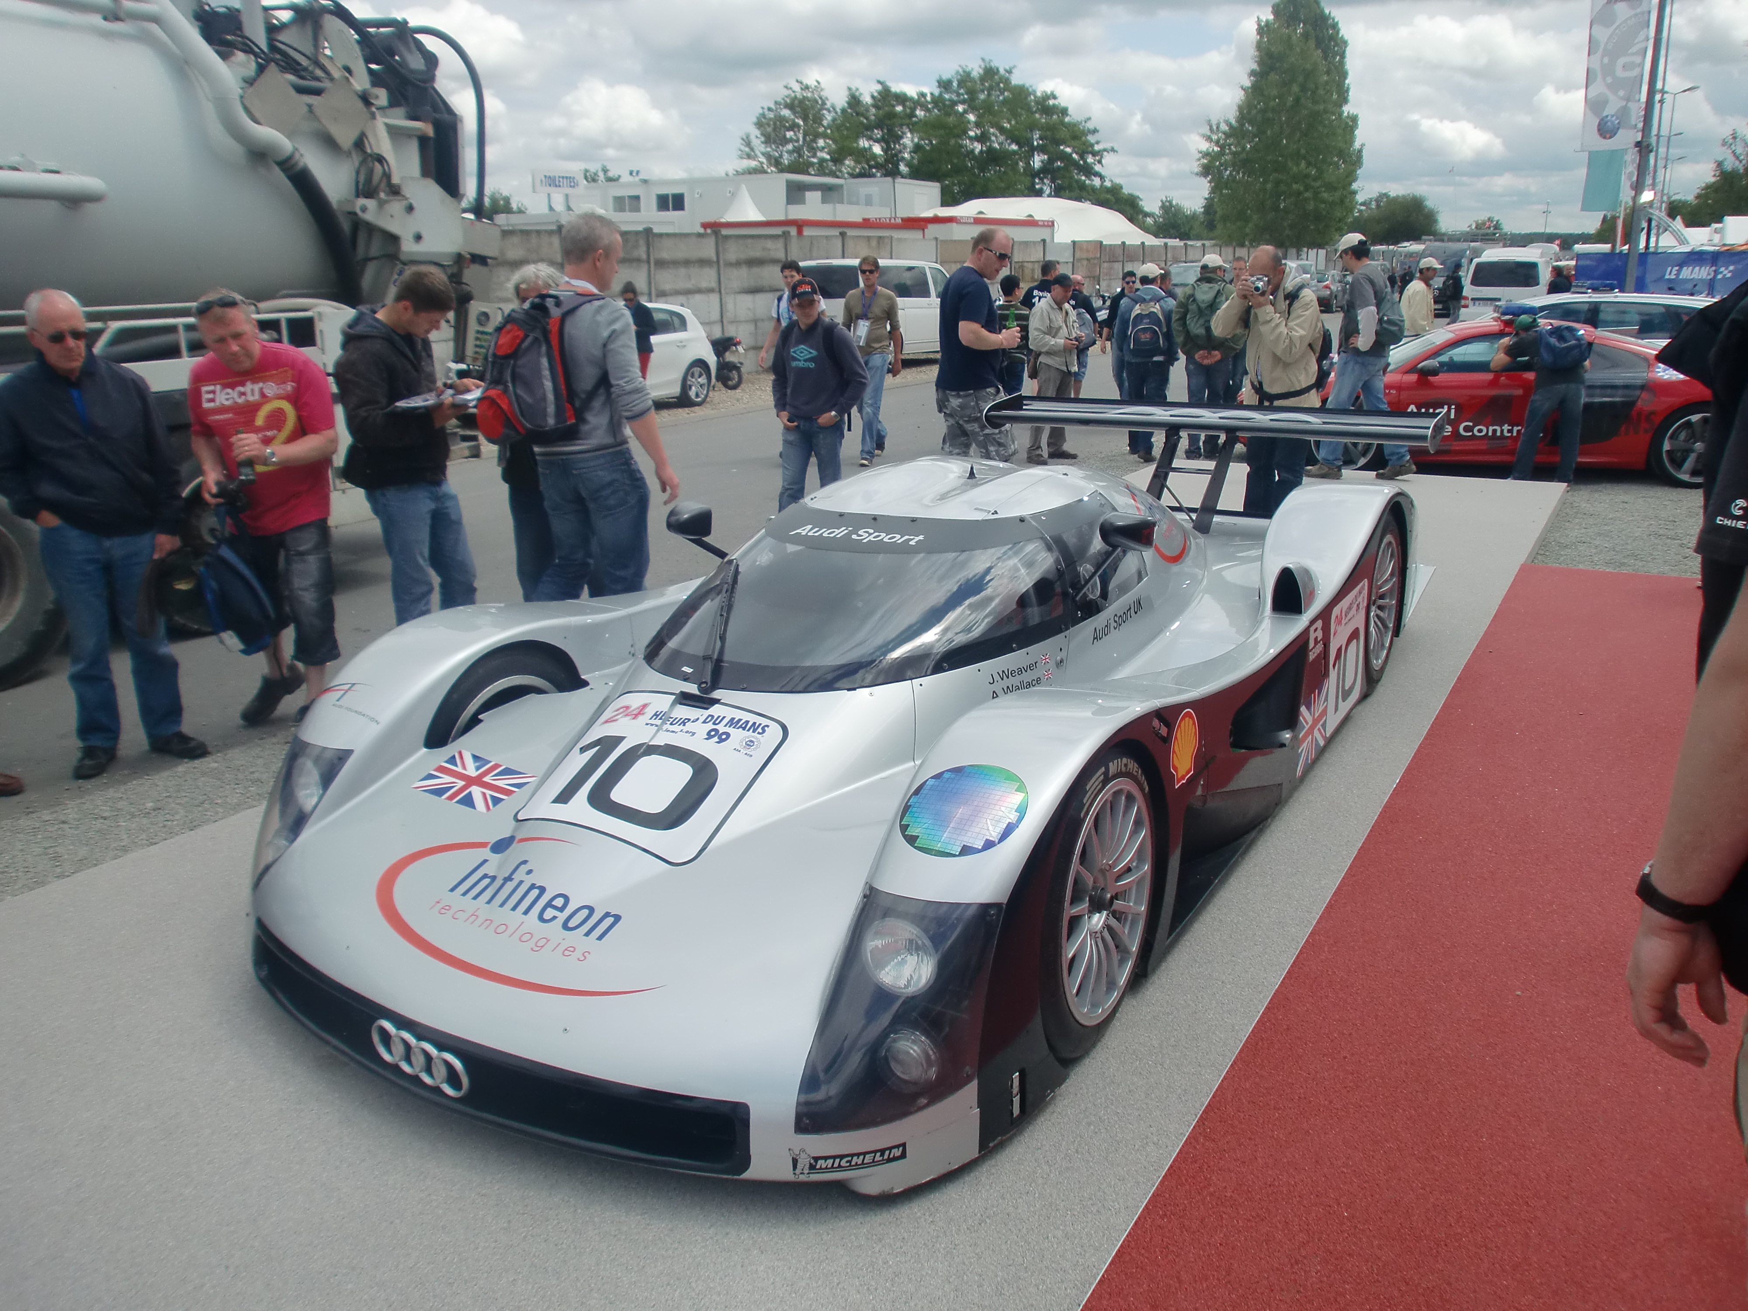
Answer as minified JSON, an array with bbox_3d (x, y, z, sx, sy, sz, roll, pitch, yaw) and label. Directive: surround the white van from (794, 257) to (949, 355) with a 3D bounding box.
[{"bbox_3d":[0.262,-6.777,26.149,1.900,1.960,4.890,8,18,31],"label":"white van"}]

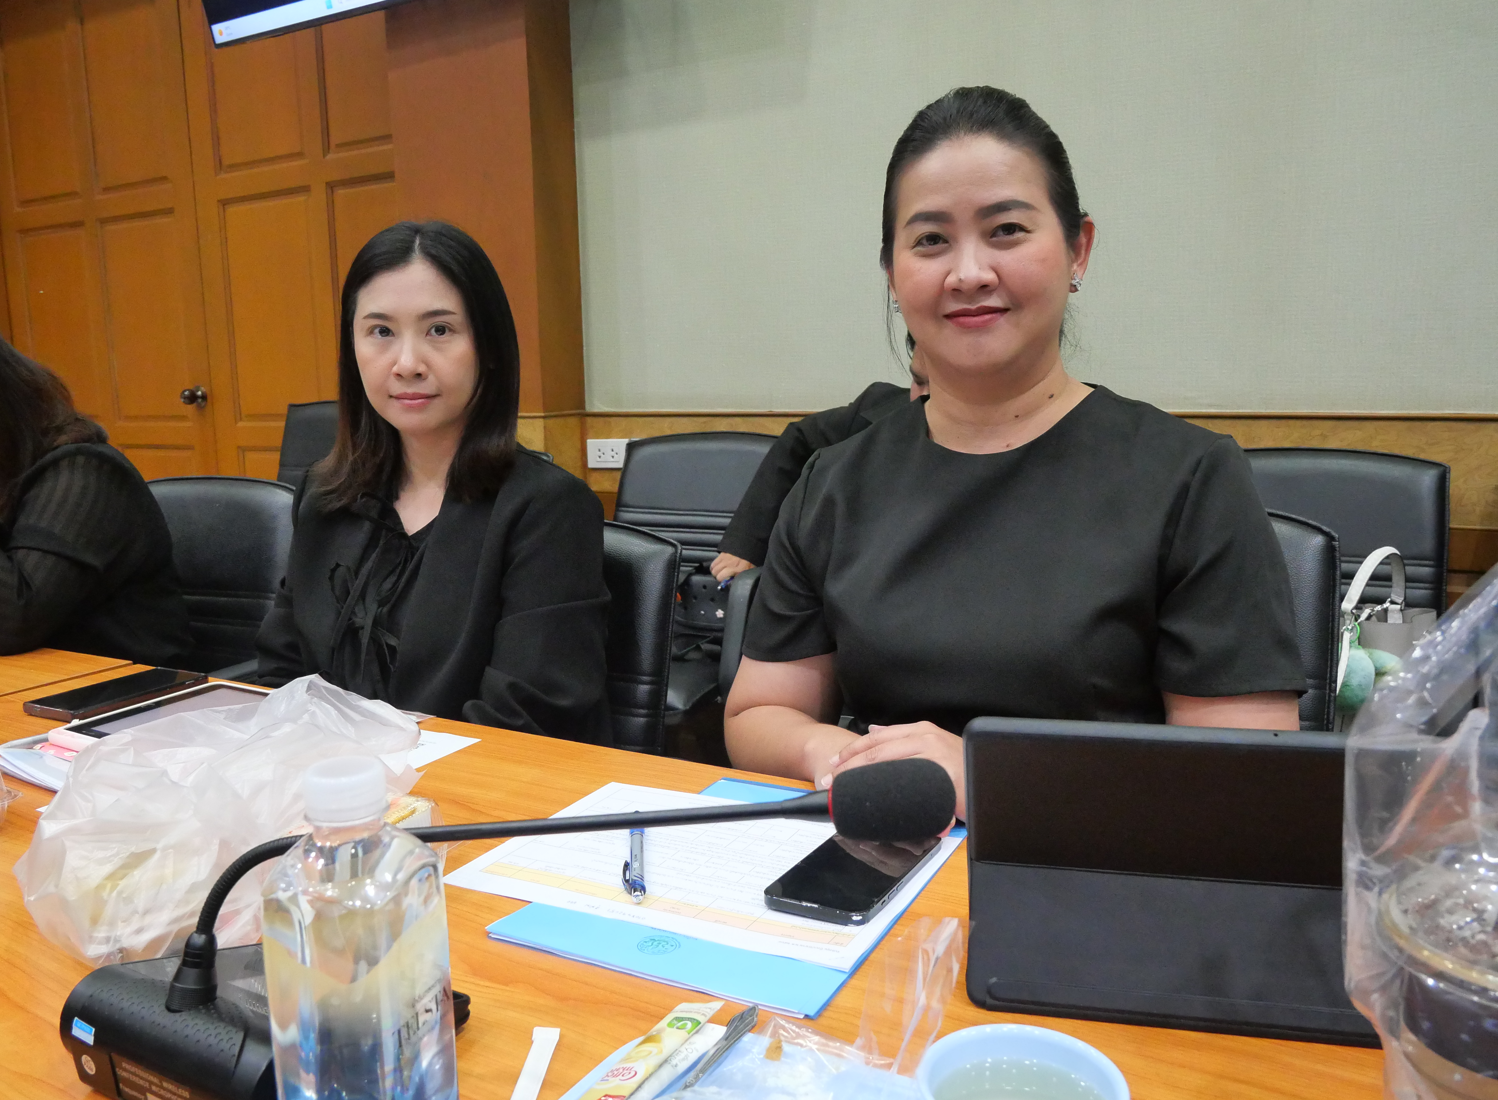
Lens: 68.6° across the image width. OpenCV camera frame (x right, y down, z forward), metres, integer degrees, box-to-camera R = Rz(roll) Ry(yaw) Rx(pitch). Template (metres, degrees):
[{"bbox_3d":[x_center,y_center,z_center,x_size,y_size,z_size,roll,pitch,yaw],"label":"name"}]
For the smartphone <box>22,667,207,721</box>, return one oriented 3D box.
[{"bbox_3d":[-0.708,0.158,1.238,0.080,0.011,0.165,2,9,19],"label":"smartphone"}]

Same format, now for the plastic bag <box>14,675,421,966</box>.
[{"bbox_3d":[-0.363,0.164,0.775,0.250,0.120,0.240,3,9,25],"label":"plastic bag"}]

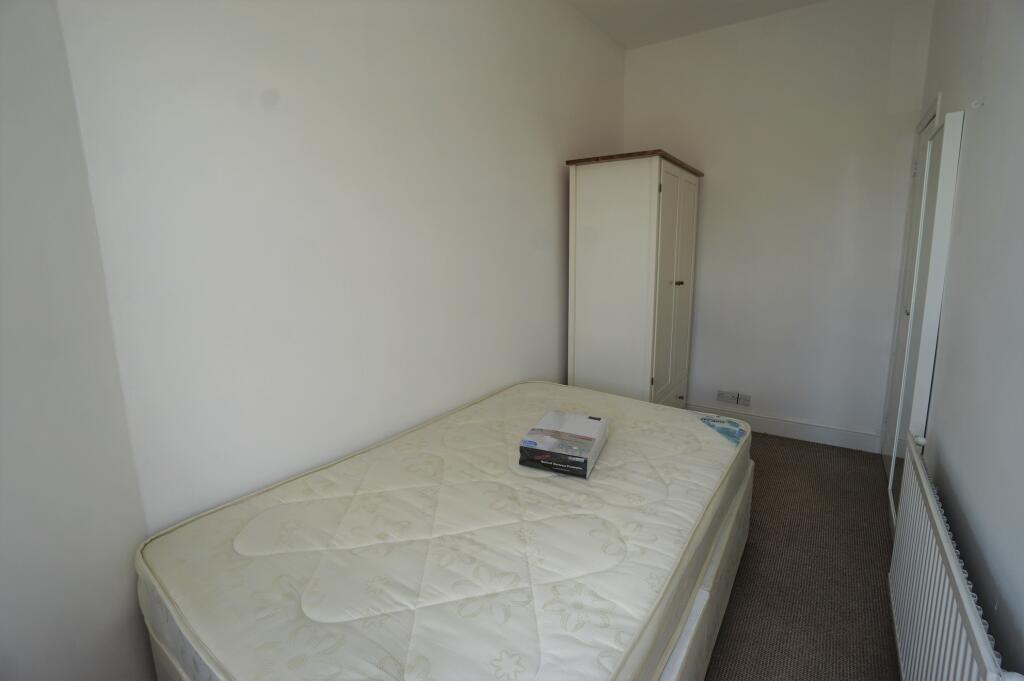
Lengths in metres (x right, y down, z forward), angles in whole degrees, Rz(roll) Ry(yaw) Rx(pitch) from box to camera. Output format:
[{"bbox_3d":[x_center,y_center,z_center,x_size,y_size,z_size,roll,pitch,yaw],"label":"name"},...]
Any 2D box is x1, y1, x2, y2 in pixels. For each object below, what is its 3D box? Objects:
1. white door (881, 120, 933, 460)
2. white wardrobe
[{"bbox_3d":[2.194,-0.151,2.343,0.050,1.960,0.710,6,12,37],"label":"white door"},{"bbox_3d":[0.865,-0.191,2.963,0.574,1.889,0.936,5,11,34],"label":"white wardrobe"}]

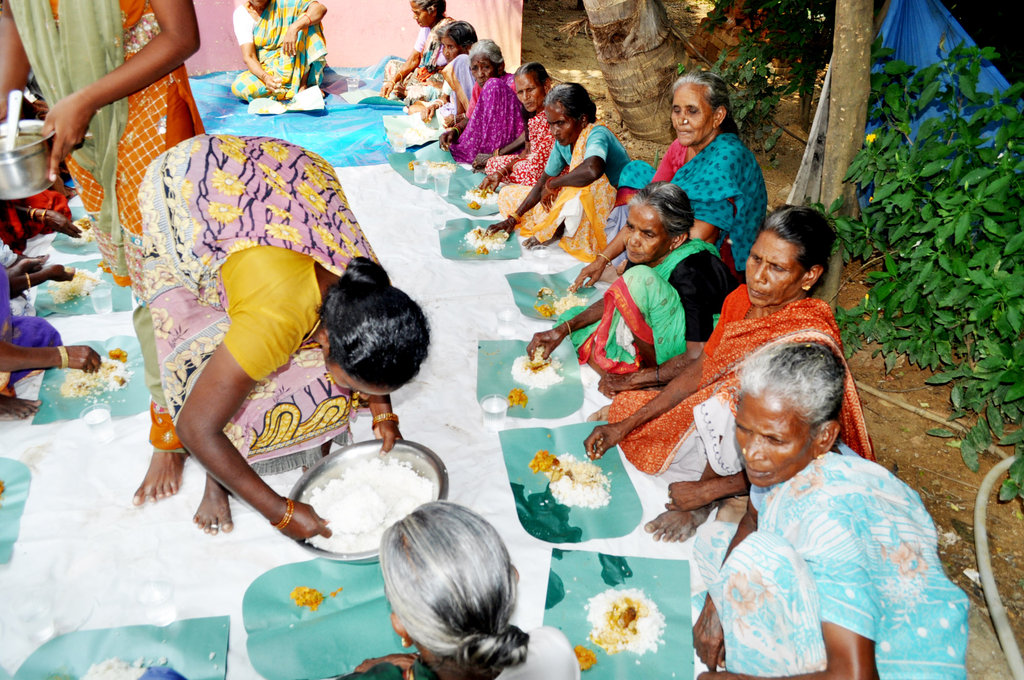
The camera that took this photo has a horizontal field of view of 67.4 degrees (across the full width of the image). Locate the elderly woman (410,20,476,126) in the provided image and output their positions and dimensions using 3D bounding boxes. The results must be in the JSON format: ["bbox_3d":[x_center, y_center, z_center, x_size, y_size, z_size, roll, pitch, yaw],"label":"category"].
[{"bbox_3d":[-0.360,-1.423,4.185,0.500,0.640,0.460,-10,32,-17],"label":"elderly woman"}]

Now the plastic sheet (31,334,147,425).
[{"bbox_3d":[-1.187,0.101,2.199,0.295,0.020,0.441,-11,32,-18],"label":"plastic sheet"}]

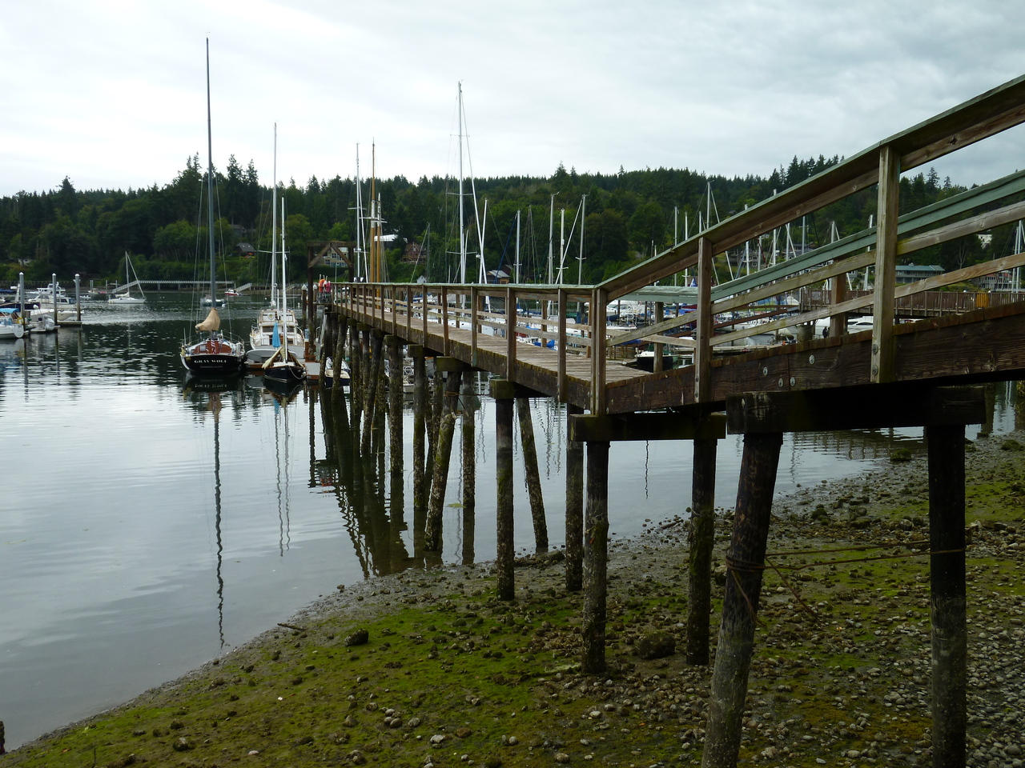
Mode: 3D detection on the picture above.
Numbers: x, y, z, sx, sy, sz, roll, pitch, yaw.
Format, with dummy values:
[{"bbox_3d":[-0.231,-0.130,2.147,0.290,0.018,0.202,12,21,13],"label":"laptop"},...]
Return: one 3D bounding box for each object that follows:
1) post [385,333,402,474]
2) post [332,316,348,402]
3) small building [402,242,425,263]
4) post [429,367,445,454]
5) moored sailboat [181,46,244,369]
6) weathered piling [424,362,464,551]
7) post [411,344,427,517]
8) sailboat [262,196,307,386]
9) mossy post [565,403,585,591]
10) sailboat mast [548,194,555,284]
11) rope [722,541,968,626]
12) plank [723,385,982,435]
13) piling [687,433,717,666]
[{"bbox_3d":[-3.412,0.619,28.328,0.340,4.048,0.340,-1,6,-7],"label":"post"},{"bbox_3d":[-7.910,-0.984,44.735,0.310,3.732,0.310,6,4,-15],"label":"post"},{"bbox_3d":[-43.152,-57.304,426.353,10.500,9.200,10.000,-1,6,-6],"label":"small building"},{"bbox_3d":[-2.178,0.830,28.506,0.255,3.651,0.255,-1,6,-14],"label":"post"},{"bbox_3d":[-19.830,-11.968,64.389,3.850,21.564,12.800,-1,6,-15],"label":"moored sailboat"},{"bbox_3d":[-1.422,1.593,20.159,0.285,3.756,0.285,7,4,-15],"label":"weathered piling"},{"bbox_3d":[-2.273,1.212,23.960,0.270,3.749,0.270,-1,6,-14],"label":"post"},{"bbox_3d":[-13.410,-5.619,56.847,2.400,10.417,7.000,-2,6,-16],"label":"sailboat"},{"bbox_3d":[1.006,1.784,15.686,0.270,3.165,0.270,0,6,4],"label":"mossy post"},{"bbox_3d":[3.688,-12.218,93.767,0.220,11.741,0.220,1,6,2],"label":"sailboat mast"},{"bbox_3d":[2.335,1.406,6.875,1.851,0.500,0.380,-1,6,-15],"label":"rope"},{"bbox_3d":[2.484,0.159,7.026,1.931,0.290,0.285,-2,6,-15],"label":"plank"},{"bbox_3d":[2.273,2.053,11.804,0.270,2.792,0.270,1,6,11],"label":"piling"}]

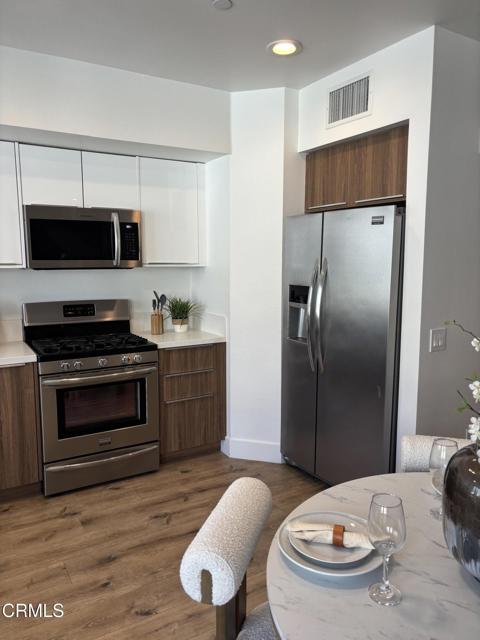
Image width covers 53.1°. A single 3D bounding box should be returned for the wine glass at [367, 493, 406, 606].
[{"bbox_3d":[0.336,0.521,1.094,0.086,0.231,0.086,0,8,0],"label":"wine glass"}]

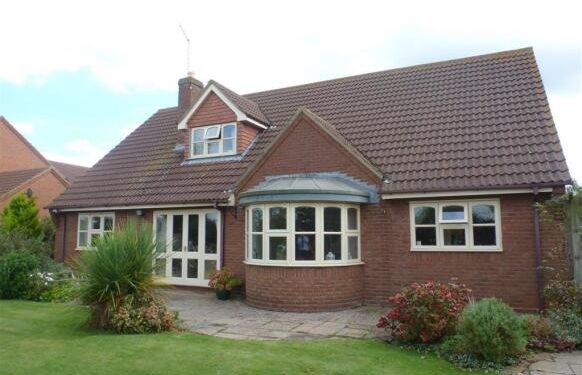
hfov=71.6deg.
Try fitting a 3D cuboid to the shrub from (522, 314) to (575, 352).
[{"bbox_3d":[3.616,2.025,5.675,0.630,0.450,0.520,-3,-8,24],"label":"shrub"}]

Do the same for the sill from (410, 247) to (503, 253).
[{"bbox_3d":[3.349,1.294,8.245,1.780,0.055,0.140,-3,-8,24],"label":"sill"}]

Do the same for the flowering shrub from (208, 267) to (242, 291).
[{"bbox_3d":[-1.590,2.219,9.855,0.820,0.560,0.780,0,-7,0],"label":"flowering shrub"}]

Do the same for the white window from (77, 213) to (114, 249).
[{"bbox_3d":[-6.075,1.369,12.609,1.600,1.100,0.110,-3,-8,24],"label":"white window"}]

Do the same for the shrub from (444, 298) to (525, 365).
[{"bbox_3d":[2.492,1.824,5.239,0.950,0.740,0.880,-3,-8,24],"label":"shrub"}]

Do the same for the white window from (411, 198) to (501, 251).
[{"bbox_3d":[3.377,0.792,8.361,1.760,1.040,0.120,-3,-8,24],"label":"white window"}]

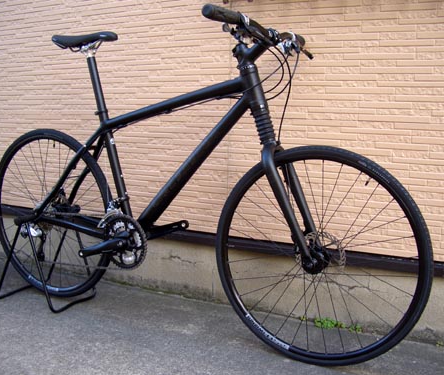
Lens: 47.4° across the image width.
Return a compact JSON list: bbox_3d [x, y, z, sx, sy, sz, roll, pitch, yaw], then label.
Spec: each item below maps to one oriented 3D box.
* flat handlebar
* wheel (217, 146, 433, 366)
[{"bbox_3d":[0.155,-0.449,1.508,0.140,0.100,0.630,7,12,29],"label":"flat handlebar"},{"bbox_3d":[0.280,0.211,1.540,0.678,0.678,0.080,6,9,27],"label":"wheel"}]

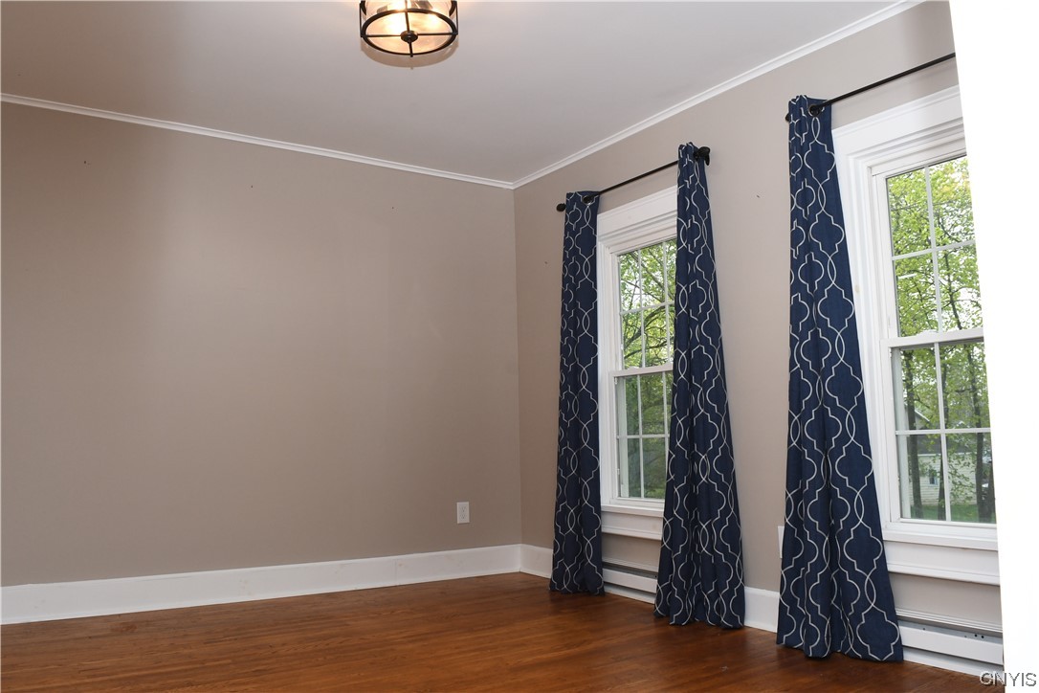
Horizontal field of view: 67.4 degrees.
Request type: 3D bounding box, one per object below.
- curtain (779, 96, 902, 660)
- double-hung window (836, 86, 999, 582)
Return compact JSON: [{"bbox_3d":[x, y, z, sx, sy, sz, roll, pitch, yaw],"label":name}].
[{"bbox_3d":[1.173,0.061,2.995,0.180,2.140,0.420,4,-9,-36],"label":"curtain"},{"bbox_3d":[1.497,-0.054,2.799,0.100,1.720,0.680,4,-9,-36],"label":"double-hung window"}]

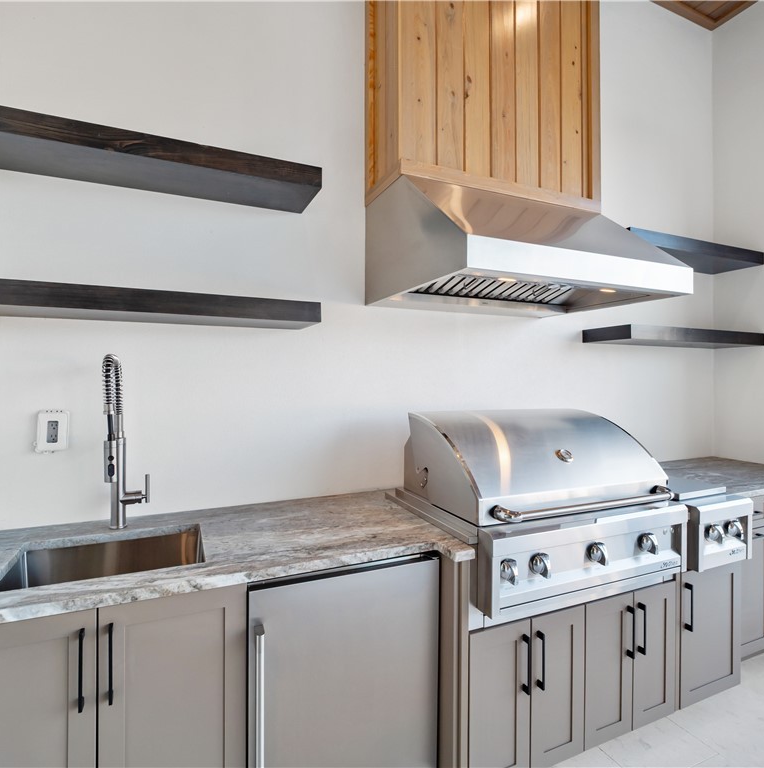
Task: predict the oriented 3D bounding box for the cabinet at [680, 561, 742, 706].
[{"bbox_3d":[1.315,1.083,2.057,0.405,0.562,0.573,0,0,-22],"label":"cabinet"}]

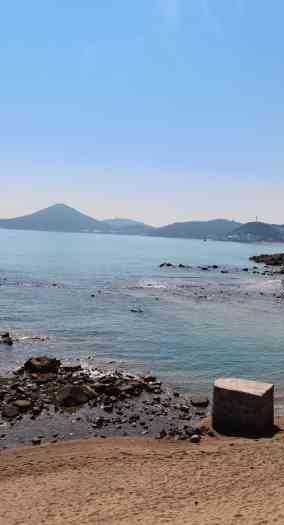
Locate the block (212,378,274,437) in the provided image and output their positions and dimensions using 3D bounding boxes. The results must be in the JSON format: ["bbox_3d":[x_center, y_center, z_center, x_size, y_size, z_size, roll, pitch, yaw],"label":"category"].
[{"bbox_3d":[3.848,5.477,19.995,1.850,1.550,1.550,4,4,27],"label":"block"}]

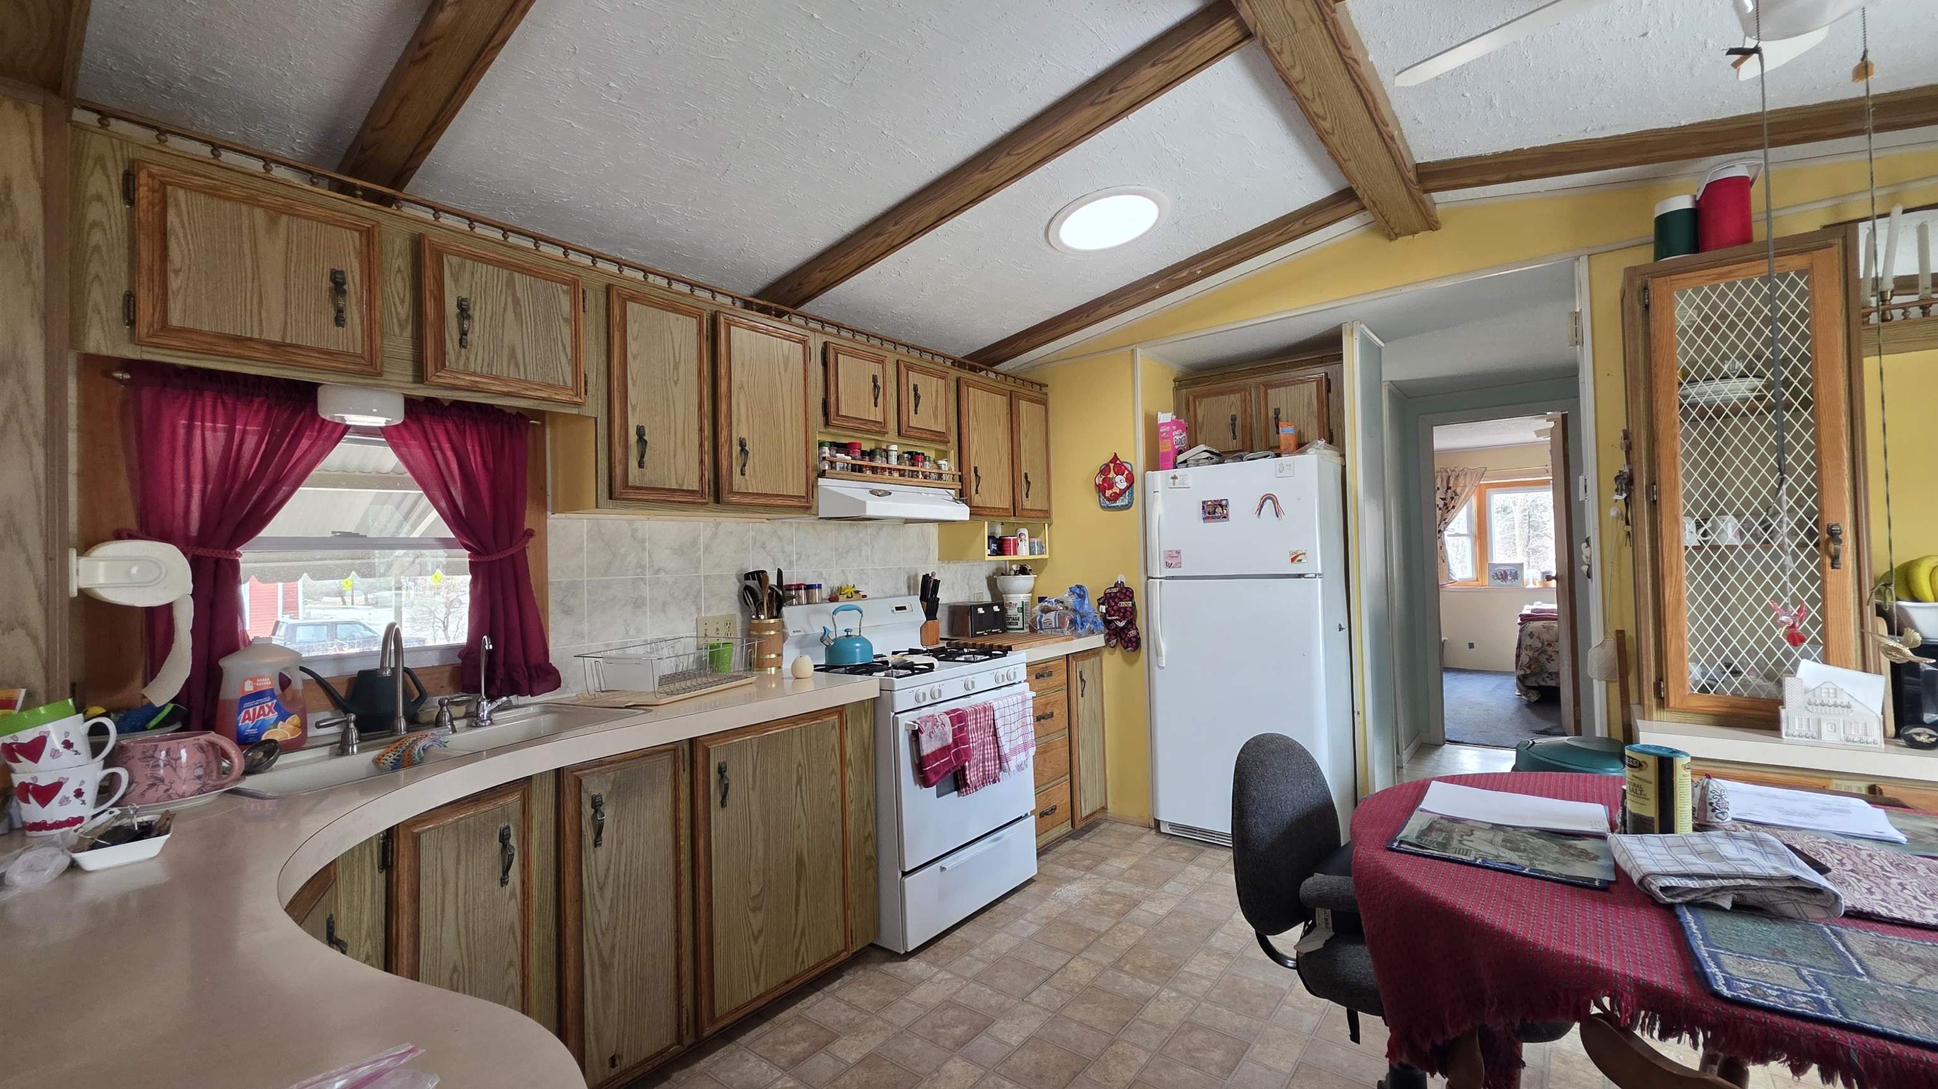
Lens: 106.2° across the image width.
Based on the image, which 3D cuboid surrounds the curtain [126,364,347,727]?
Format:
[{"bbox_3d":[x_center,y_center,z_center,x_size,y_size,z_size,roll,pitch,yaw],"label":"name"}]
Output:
[{"bbox_3d":[-1.665,0.028,1.694,0.090,0.820,0.390,-2,-1,40],"label":"curtain"}]

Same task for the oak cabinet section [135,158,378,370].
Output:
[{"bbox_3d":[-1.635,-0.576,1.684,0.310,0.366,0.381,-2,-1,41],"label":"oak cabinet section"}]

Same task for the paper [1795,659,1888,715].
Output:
[{"bbox_3d":[2.227,0.384,1.864,0.145,0.140,0.020,11,7,40],"label":"paper"}]

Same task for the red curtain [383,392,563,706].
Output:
[{"bbox_3d":[-1.397,0.021,2.068,0.105,0.835,0.410,-2,-1,41],"label":"red curtain"}]

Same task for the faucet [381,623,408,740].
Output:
[{"bbox_3d":[-1.385,0.327,1.757,0.050,0.270,0.175,-1,-1,-29],"label":"faucet"}]

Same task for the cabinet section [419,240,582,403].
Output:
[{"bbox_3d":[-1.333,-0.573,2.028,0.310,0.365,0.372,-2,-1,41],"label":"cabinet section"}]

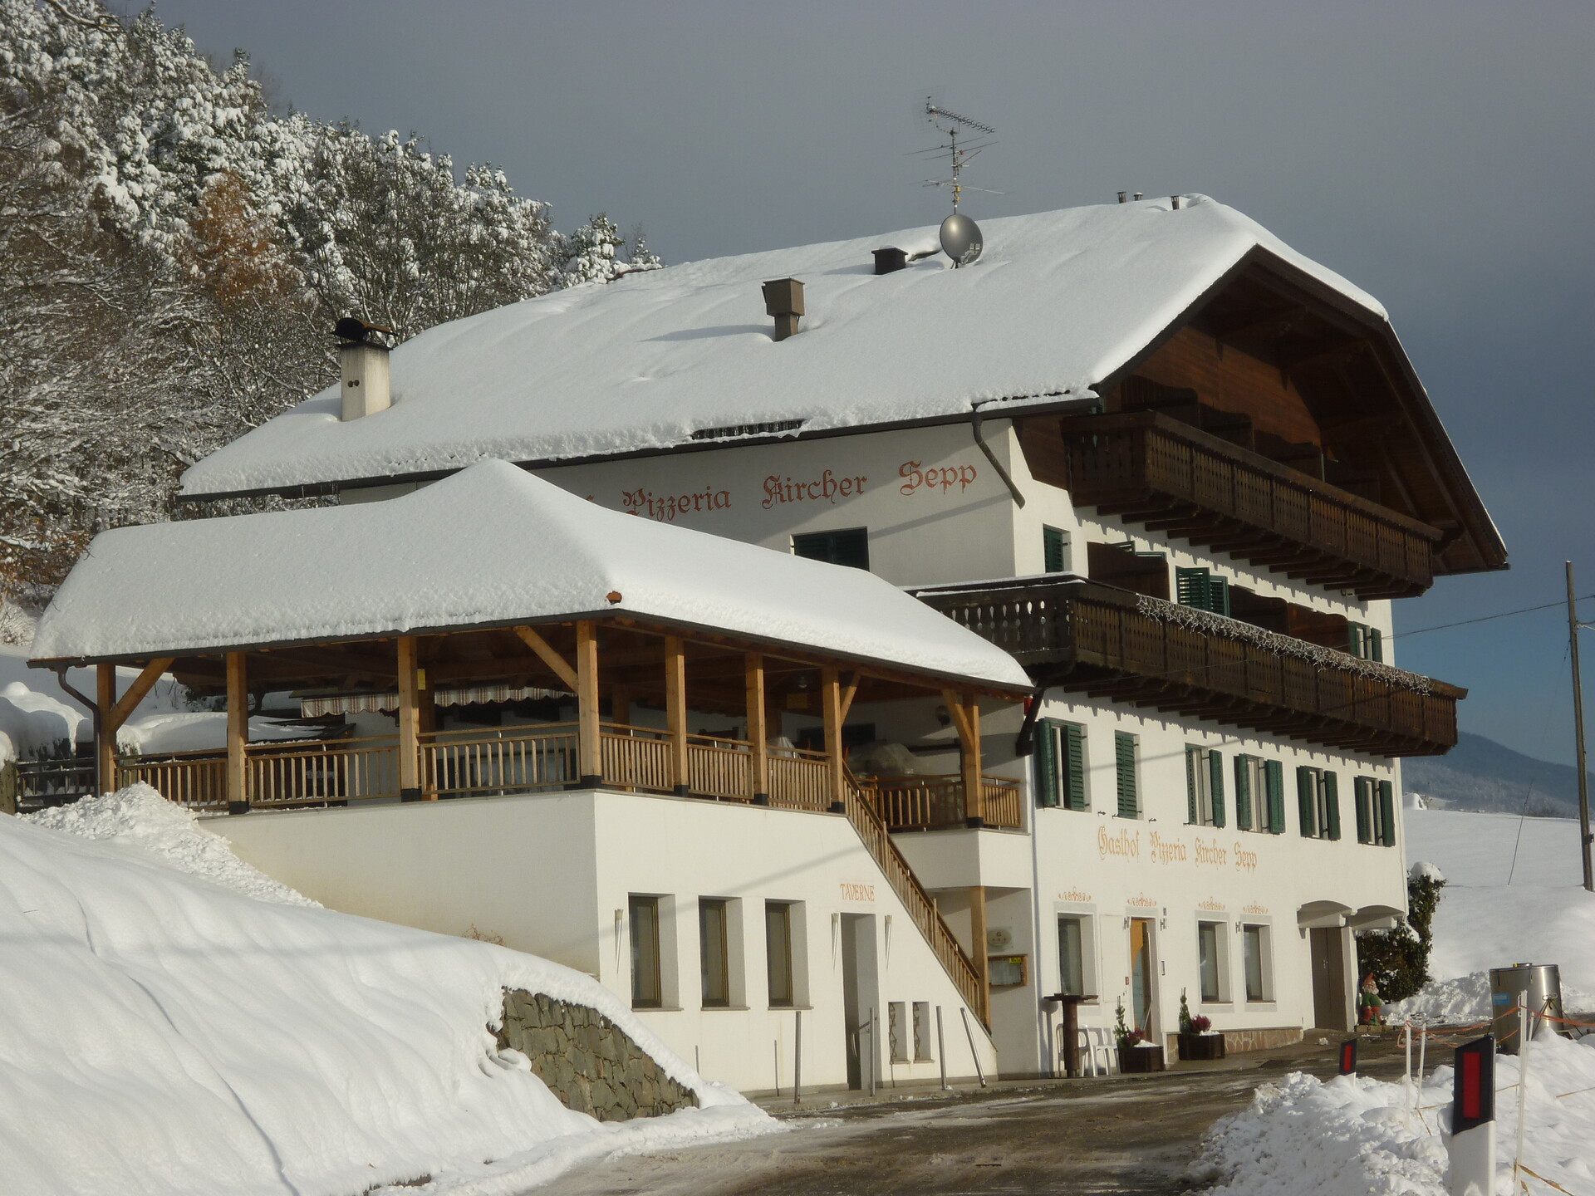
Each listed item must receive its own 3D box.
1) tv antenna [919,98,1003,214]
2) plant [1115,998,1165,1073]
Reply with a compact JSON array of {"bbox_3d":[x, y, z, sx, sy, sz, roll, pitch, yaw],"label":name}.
[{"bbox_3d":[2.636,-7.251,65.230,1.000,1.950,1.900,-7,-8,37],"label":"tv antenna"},{"bbox_3d":[4.930,6.336,57.444,0.495,1.089,0.715,-5,-7,23],"label":"plant"}]

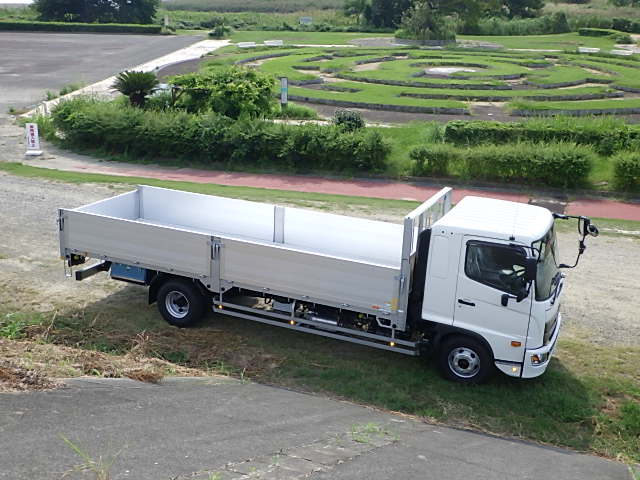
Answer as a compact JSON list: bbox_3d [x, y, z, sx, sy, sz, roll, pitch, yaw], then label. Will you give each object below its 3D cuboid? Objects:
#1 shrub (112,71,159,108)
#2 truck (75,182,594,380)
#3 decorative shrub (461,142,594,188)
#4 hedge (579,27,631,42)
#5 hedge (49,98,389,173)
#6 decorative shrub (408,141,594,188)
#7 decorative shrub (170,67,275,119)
[{"bbox_3d":[-8.661,-6.876,36.283,2.100,2.000,2.100,5,18,12],"label":"shrub"},{"bbox_3d":[-0.201,0.282,13.098,8.550,2.490,2.380,9,18,22],"label":"truck"},{"bbox_3d":[6.400,-2.401,24.246,3.757,1.100,1.300,4,18,10],"label":"decorative shrub"},{"bbox_3d":[36.639,-26.401,100.000,7.500,1.050,3.000,10,19,26],"label":"hedge"},{"bbox_3d":[-3.456,-3.677,27.307,12.004,1.400,2.100,5,18,12],"label":"hedge"},{"bbox_3d":[5.611,-2.458,24.390,5.369,1.100,1.300,4,18,10],"label":"decorative shrub"},{"bbox_3d":[-4.509,-6.703,35.782,4.500,2.100,3.200,5,18,12],"label":"decorative shrub"}]

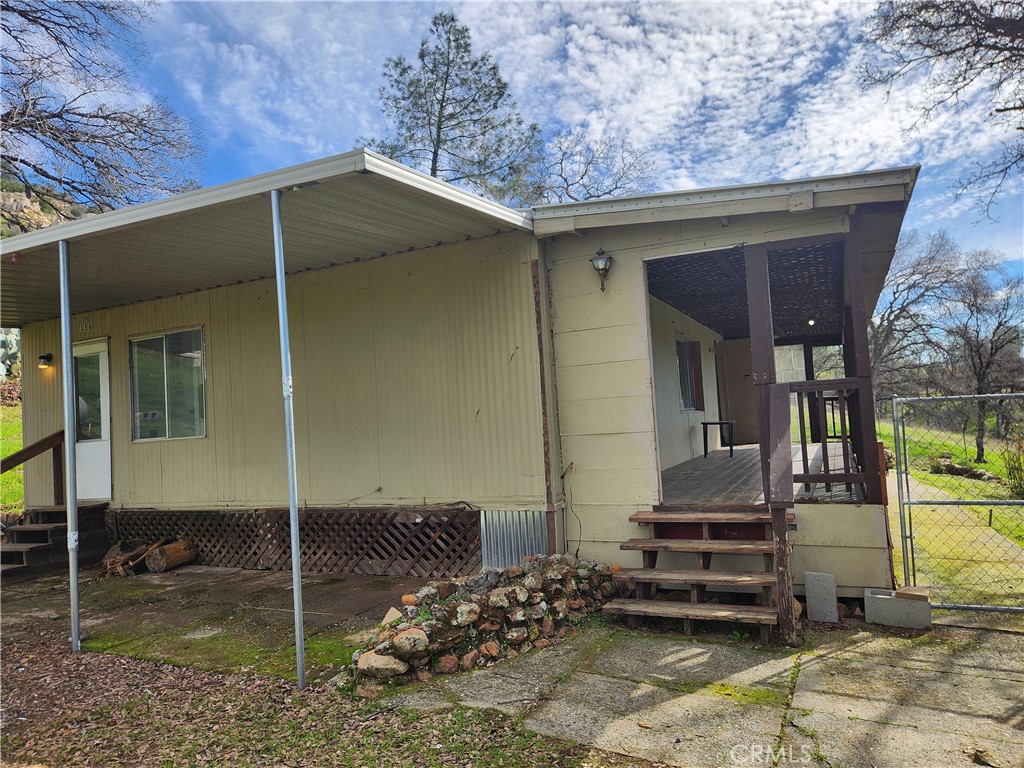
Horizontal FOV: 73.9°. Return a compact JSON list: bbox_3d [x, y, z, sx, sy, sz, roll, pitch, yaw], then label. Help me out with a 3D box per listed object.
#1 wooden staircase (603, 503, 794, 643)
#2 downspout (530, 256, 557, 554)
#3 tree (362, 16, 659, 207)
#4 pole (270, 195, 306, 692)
[{"bbox_3d":[1.470,1.429,5.247,1.310,0.750,1.060,-5,-3,25],"label":"wooden staircase"},{"bbox_3d":[0.290,0.218,6.134,0.070,2.750,0.060,-5,-3,25],"label":"downspout"},{"bbox_3d":[0.225,-3.907,18.673,7.600,12.900,6.800,-3,-3,0],"label":"tree"},{"bbox_3d":[-1.440,0.322,4.395,0.056,3.220,0.056,-6,-4,25],"label":"pole"}]

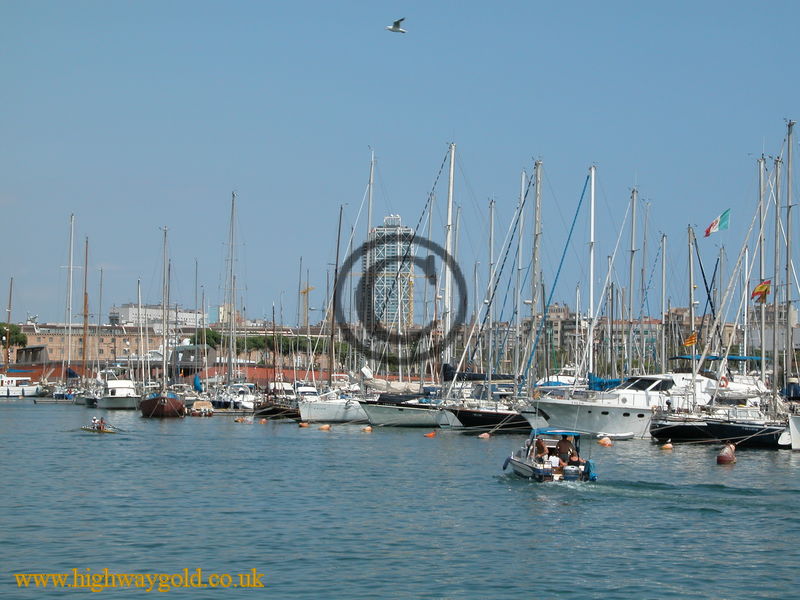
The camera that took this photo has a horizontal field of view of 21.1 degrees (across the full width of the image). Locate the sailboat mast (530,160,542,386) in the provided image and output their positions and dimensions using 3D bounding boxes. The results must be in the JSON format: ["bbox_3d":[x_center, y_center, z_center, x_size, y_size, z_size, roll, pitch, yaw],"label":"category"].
[{"bbox_3d":[9.359,-1.213,149.000,0.280,17.000,0.280,2,-2,-12],"label":"sailboat mast"}]

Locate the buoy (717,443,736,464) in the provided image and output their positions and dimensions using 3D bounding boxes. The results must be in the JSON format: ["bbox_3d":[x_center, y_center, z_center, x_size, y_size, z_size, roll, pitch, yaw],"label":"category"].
[{"bbox_3d":[14.244,6.686,93.623,0.820,0.980,0.820,0,-2,0],"label":"buoy"}]

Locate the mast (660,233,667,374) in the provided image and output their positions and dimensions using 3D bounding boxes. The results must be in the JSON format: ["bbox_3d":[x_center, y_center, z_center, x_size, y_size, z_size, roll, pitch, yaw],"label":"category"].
[{"bbox_3d":[19.047,0.859,155.065,0.230,11.044,0.230,0,-2,0],"label":"mast"}]

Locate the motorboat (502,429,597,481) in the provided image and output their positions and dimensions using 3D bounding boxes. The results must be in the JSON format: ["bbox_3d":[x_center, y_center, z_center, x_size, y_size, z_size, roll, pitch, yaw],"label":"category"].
[{"bbox_3d":[5.490,5.781,80.547,2.050,2.000,5.100,1,-2,-26],"label":"motorboat"}]

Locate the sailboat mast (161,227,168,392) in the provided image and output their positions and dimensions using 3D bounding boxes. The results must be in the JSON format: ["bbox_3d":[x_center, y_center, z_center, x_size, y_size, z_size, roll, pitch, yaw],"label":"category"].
[{"bbox_3d":[-22.072,1.024,202.089,0.260,15.709,0.260,0,-2,0],"label":"sailboat mast"}]

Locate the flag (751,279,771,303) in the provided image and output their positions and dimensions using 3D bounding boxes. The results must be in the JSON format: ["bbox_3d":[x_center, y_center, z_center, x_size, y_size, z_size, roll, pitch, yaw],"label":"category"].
[{"bbox_3d":[18.953,-0.447,113.000,1.000,1.000,0.200,1,-2,-9],"label":"flag"}]

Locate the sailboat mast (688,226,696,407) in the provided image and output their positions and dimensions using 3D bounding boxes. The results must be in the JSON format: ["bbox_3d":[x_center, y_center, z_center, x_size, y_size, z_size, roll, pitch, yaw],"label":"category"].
[{"bbox_3d":[15.923,1.062,117.000,0.220,10.200,0.220,0,-2,-12],"label":"sailboat mast"}]

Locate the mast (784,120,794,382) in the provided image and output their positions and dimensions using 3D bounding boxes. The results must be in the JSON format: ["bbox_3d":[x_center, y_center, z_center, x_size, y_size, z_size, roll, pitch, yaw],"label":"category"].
[{"bbox_3d":[21.401,-1.894,118.000,0.250,16.000,0.250,1,-2,-12],"label":"mast"}]

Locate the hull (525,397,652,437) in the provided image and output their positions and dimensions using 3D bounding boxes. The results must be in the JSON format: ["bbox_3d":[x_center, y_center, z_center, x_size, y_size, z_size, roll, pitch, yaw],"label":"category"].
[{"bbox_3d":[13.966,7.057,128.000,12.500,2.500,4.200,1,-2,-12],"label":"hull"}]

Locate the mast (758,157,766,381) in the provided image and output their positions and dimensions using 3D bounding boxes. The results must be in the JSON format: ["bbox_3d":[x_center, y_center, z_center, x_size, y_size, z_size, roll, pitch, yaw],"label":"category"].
[{"bbox_3d":[21.147,-1.295,125.123,0.240,14.044,0.240,0,-2,0],"label":"mast"}]

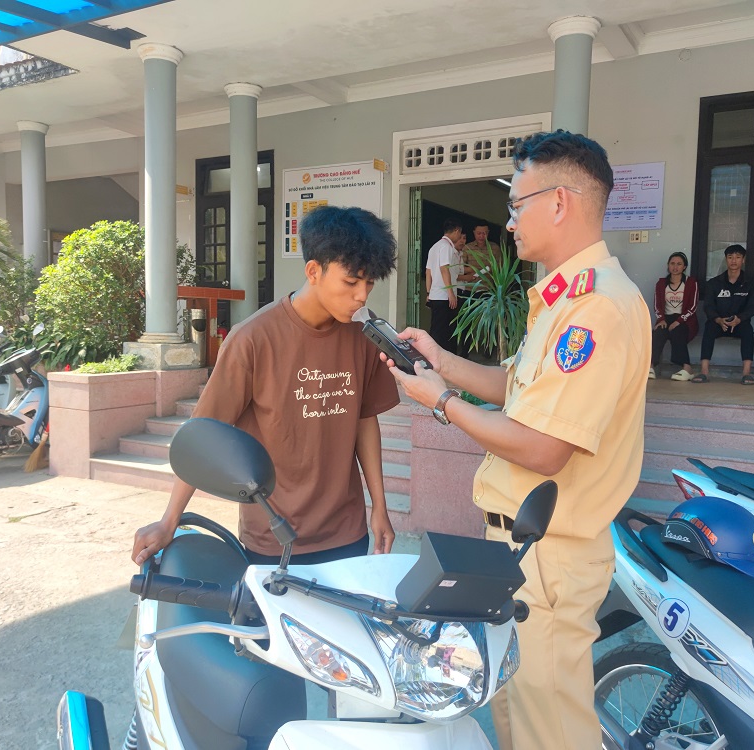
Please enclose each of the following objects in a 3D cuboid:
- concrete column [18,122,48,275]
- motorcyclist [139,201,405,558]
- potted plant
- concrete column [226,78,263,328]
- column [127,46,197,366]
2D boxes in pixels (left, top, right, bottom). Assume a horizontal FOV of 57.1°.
[{"bbox_3d":[-4.775,-1.893,9.681,0.460,3.120,0.460,4,5,29],"label":"concrete column"},{"bbox_3d":[-0.301,0.426,1.840,0.640,1.690,0.470,-1,5,-25],"label":"motorcyclist"},{"bbox_3d":[0.998,-0.506,5.650,0.780,1.200,0.780,4,5,29],"label":"potted plant"},{"bbox_3d":[-1.525,-1.690,7.906,0.460,3.120,0.460,1,5,0],"label":"concrete column"},{"bbox_3d":[-2.136,-1.613,6.836,0.530,3.120,0.520,4,5,29],"label":"column"}]

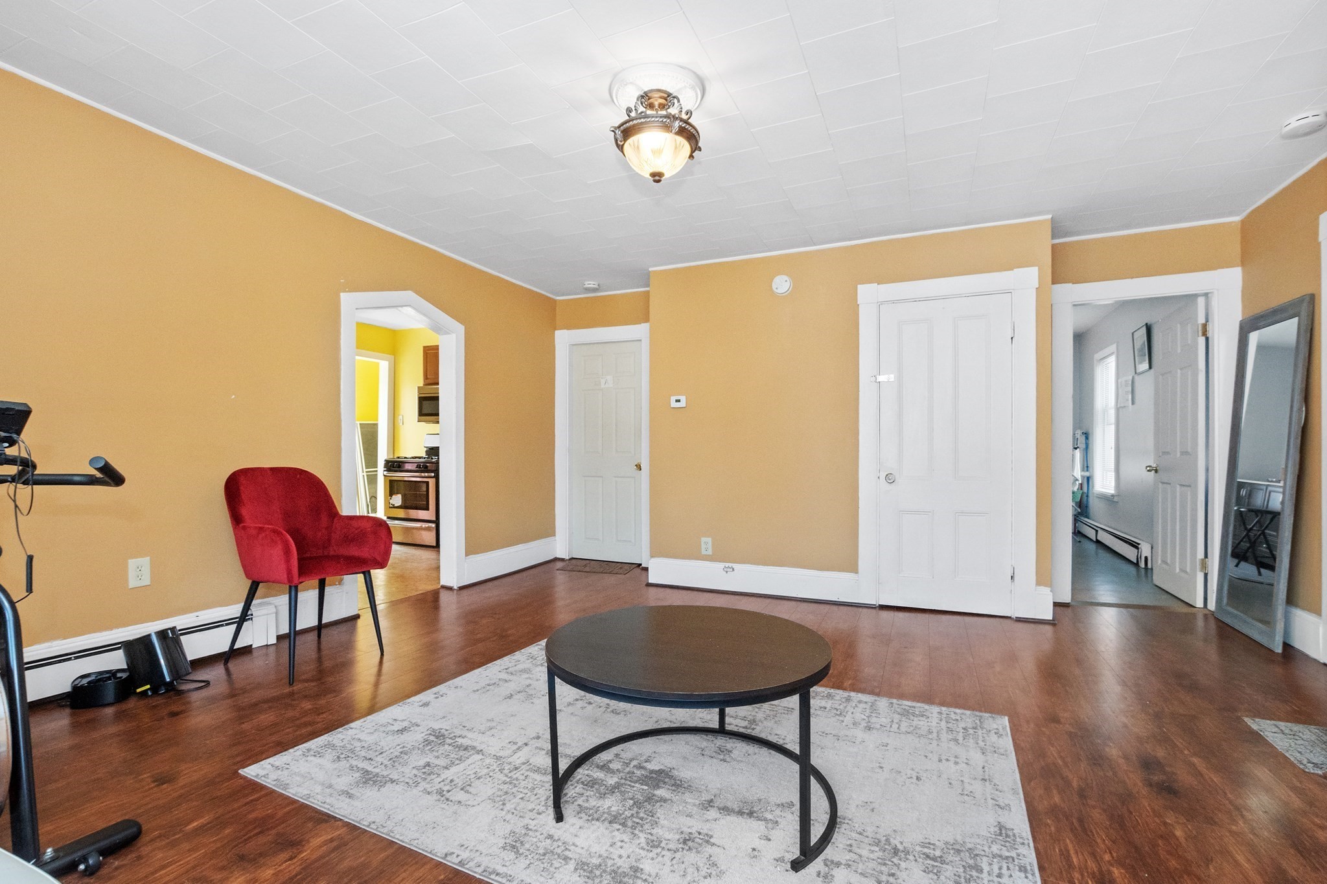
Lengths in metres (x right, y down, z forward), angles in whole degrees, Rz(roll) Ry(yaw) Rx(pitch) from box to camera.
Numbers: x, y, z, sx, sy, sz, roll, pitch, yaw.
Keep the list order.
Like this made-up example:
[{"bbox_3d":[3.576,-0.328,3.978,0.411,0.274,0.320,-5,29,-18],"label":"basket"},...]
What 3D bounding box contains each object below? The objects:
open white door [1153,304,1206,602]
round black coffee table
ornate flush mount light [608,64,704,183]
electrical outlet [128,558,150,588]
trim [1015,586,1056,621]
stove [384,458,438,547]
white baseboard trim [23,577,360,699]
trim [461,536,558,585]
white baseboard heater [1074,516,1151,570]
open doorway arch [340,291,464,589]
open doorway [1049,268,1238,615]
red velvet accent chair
[{"bbox_3d":[3.665,0.065,3.960,0.045,2.030,0.710,0,0,23],"label":"open white door"},{"bbox_3d":[0.075,0.845,1.690,0.830,0.480,0.770,0,0,0],"label":"round black coffee table"},{"bbox_3d":[-0.027,-1.226,2.271,0.385,0.350,0.385,0,-1,0],"label":"ornate flush mount light"},{"bbox_3d":[-2.282,0.572,2.414,0.010,0.121,0.076,0,-1,24],"label":"electrical outlet"},{"bbox_3d":[2.234,0.973,3.343,0.215,0.210,0.030,0,-1,24],"label":"trim"},{"bbox_3d":[-2.571,0.644,6.222,0.760,0.950,0.670,0,-1,24],"label":"stove"},{"bbox_3d":[-2.140,0.918,2.720,0.070,0.240,1.480,-1,-1,27],"label":"white baseboard trim"},{"bbox_3d":[-1.245,0.985,4.630,0.030,0.220,1.120,0,0,24],"label":"trim"},{"bbox_3d":[4.691,1.022,5.834,0.075,0.215,2.150,0,-1,24],"label":"white baseboard heater"},{"bbox_3d":[-1.750,0.040,3.730,0.180,2.110,0.950,0,0,26],"label":"open doorway arch"},{"bbox_3d":[3.085,0.015,3.590,0.970,2.160,0.150,0,0,21],"label":"open doorway"},{"bbox_3d":[-1.696,0.576,2.633,0.580,0.890,0.550,0,-1,24],"label":"red velvet accent chair"}]

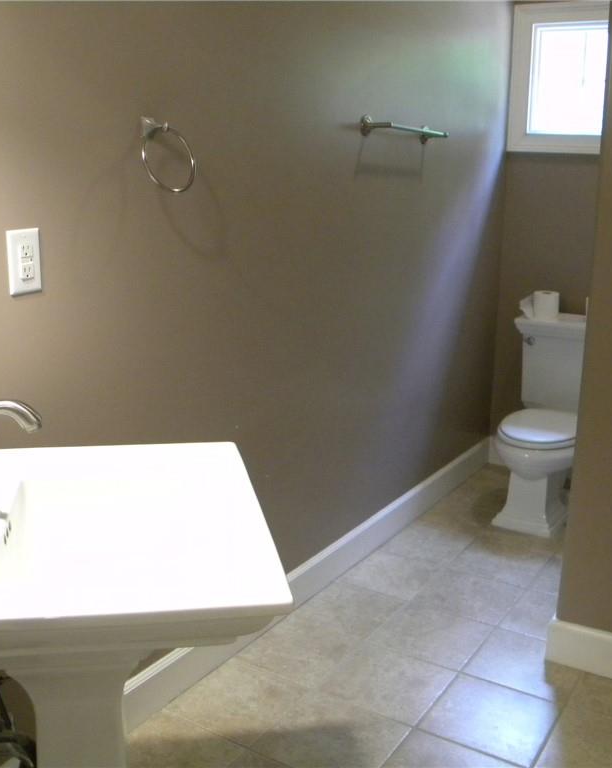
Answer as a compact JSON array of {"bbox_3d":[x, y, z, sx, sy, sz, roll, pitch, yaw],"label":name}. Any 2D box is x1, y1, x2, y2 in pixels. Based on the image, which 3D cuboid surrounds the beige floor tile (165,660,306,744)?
[{"bbox_3d":[-0.184,0.835,2.185,0.298,0.010,0.298,9,15,31],"label":"beige floor tile"}]

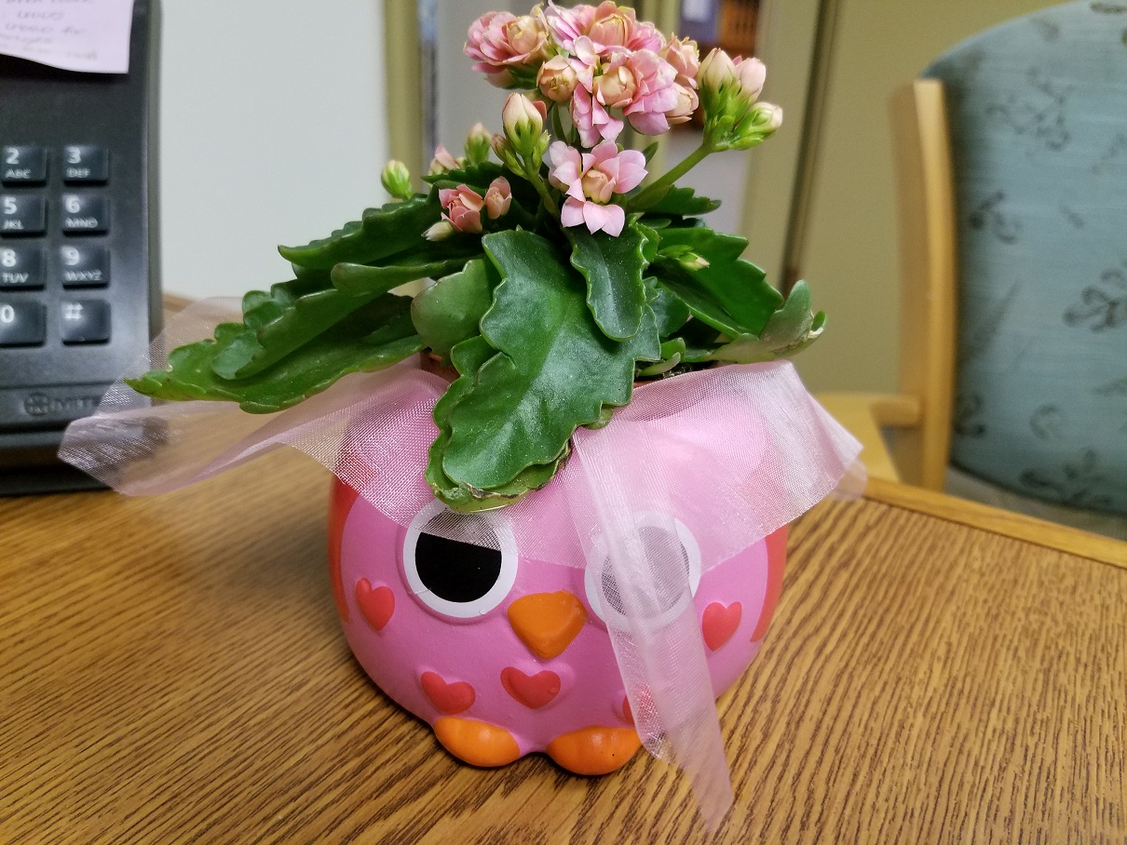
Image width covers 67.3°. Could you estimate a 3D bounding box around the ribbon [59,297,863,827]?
[{"bbox_3d":[-0.028,0.019,0.193,0.185,0.077,0.104,2,21,0],"label":"ribbon"}]

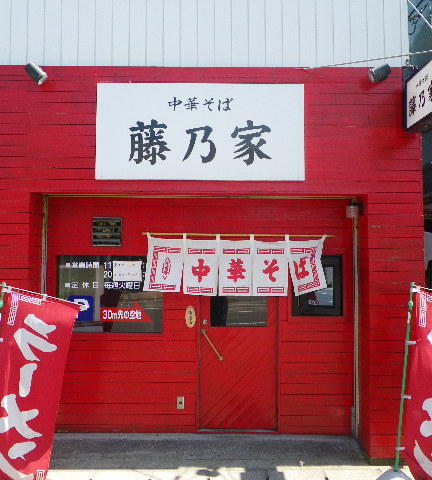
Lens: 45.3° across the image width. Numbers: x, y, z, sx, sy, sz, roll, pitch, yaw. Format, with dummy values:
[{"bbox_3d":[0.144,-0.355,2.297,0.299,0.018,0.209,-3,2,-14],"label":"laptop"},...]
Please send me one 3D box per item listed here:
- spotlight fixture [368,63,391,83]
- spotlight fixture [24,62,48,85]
[{"bbox_3d":[1.421,-1.456,4.485,0.185,0.105,0.105,-21,-2,-4],"label":"spotlight fixture"},{"bbox_3d":[-1.555,-1.442,4.485,0.185,0.105,0.105,39,-7,-4],"label":"spotlight fixture"}]

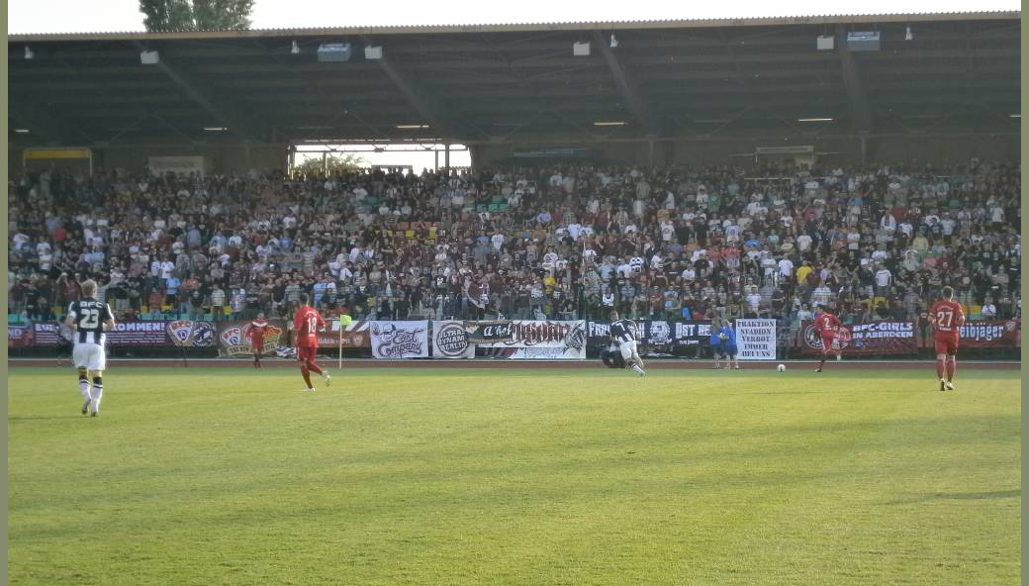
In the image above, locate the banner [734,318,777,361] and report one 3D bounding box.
[{"bbox_3d":[7.186,1.389,77.135,1.208,1.199,0.050,0,-1,11],"label":"banner"}]

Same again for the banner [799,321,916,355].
[{"bbox_3d":[10.168,1.330,76.568,3.396,0.994,0.050,0,-1,11],"label":"banner"}]

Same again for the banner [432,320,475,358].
[{"bbox_3d":[-1.838,1.423,78.849,1.324,1.159,0.050,0,-1,11],"label":"banner"}]

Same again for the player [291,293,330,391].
[{"bbox_3d":[-3.633,0.888,46.300,0.650,1.759,0.550,0,-1,44],"label":"player"}]

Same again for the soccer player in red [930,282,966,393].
[{"bbox_3d":[7.568,0.802,45.300,0.600,1.828,0.500,0,-1,5],"label":"soccer player in red"}]

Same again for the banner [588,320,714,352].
[{"bbox_3d":[4.203,1.261,77.701,4.096,0.831,0.050,0,-1,11],"label":"banner"}]

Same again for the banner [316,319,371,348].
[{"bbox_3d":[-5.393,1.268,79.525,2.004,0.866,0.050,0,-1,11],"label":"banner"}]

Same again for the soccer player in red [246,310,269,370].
[{"bbox_3d":[-7.432,1.356,75.000,0.600,1.653,0.380,0,-1,-3],"label":"soccer player in red"}]

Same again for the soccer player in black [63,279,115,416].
[{"bbox_3d":[-5.675,0.737,34.600,0.660,1.830,0.500,0,-1,2],"label":"soccer player in black"}]

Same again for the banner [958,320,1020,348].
[{"bbox_3d":[15.108,1.340,84.563,2.702,0.904,0.050,0,-1,11],"label":"banner"}]

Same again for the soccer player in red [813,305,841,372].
[{"bbox_3d":[8.086,1.177,66.800,0.650,1.742,0.800,0,-1,-20],"label":"soccer player in red"}]

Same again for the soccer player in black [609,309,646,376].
[{"bbox_3d":[2.711,1.207,62.000,0.780,1.563,0.900,0,-1,-23],"label":"soccer player in black"}]

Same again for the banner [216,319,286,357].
[{"bbox_3d":[-9.036,1.568,89.256,2.515,1.295,0.050,0,-1,11],"label":"banner"}]

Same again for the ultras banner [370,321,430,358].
[{"bbox_3d":[-3.509,1.436,79.167,1.831,1.149,0.050,0,-1,11],"label":"ultras banner"}]

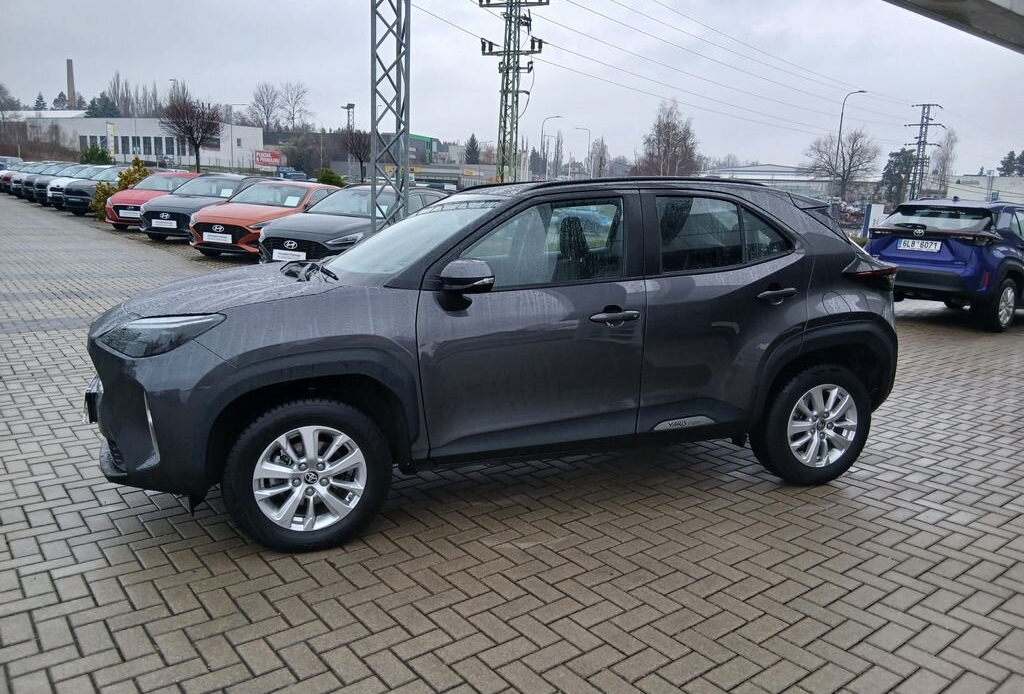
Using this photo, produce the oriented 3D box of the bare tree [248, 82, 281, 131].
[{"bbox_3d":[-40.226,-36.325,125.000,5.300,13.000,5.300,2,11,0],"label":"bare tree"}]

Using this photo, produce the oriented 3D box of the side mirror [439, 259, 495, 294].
[{"bbox_3d":[-0.190,-0.293,3.089,0.170,0.140,0.220,-3,11,-20],"label":"side mirror"}]

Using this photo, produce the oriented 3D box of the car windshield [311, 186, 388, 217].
[{"bbox_3d":[-2.721,-2.405,12.800,1.380,0.450,0.700,4,11,8],"label":"car windshield"}]

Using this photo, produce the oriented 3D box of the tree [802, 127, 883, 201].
[{"bbox_3d":[34.274,-18.775,80.000,8.200,8.400,8.000,2,11,0],"label":"tree"}]

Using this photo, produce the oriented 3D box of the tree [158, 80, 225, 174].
[{"bbox_3d":[-15.885,-10.697,38.000,3.100,4.600,3.100,2,11,0],"label":"tree"}]

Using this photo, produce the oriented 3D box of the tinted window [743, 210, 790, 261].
[{"bbox_3d":[1.252,-0.557,3.813,0.295,0.282,0.040,-3,-11,-20],"label":"tinted window"}]

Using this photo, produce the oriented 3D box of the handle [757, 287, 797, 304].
[{"bbox_3d":[1.287,-0.251,3.743,0.215,0.055,0.055,-3,11,-21],"label":"handle"}]

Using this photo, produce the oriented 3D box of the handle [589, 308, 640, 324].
[{"bbox_3d":[0.461,-0.138,3.417,0.250,0.050,0.060,-3,11,-20],"label":"handle"}]

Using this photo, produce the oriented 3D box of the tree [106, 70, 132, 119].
[{"bbox_3d":[-96.964,-58.919,190.000,6.200,18.102,6.200,2,10,0],"label":"tree"}]

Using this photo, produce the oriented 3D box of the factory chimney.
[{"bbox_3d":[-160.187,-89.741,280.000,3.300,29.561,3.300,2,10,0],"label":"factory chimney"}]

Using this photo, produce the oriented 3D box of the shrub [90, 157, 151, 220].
[{"bbox_3d":[-11.199,-4.534,22.000,1.700,1.800,1.600,2,11,0],"label":"shrub"}]

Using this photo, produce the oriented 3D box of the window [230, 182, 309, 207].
[{"bbox_3d":[-4.591,-2.856,14.500,1.380,0.450,0.700,4,11,8],"label":"window"}]

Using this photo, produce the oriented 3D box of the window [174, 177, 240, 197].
[{"bbox_3d":[-6.965,-3.631,17.564,1.380,0.100,0.870,4,42,11],"label":"window"}]

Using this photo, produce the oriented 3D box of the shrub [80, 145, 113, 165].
[{"bbox_3d":[-18.638,-8.097,34.500,1.600,2.000,1.500,2,11,0],"label":"shrub"}]

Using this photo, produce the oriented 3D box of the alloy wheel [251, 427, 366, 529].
[{"bbox_3d":[-0.830,0.513,3.156,0.445,0.445,0.160,-3,11,-20],"label":"alloy wheel"}]

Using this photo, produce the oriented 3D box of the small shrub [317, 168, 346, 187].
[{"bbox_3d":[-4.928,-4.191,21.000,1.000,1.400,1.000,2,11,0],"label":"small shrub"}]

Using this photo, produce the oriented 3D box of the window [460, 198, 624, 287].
[{"bbox_3d":[0.146,-0.466,3.402,0.820,0.434,0.050,-3,-11,-20],"label":"window"}]

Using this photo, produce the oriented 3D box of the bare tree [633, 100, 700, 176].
[{"bbox_3d":[17.678,-23.055,88.000,7.800,11.000,7.600,2,11,0],"label":"bare tree"}]

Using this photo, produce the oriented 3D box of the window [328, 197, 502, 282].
[{"bbox_3d":[-0.543,-0.572,3.890,0.817,0.086,1.340,-31,19,-12],"label":"window"}]

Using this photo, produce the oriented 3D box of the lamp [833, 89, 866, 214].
[{"bbox_3d":[20.564,-11.275,47.000,1.800,9.000,0.300,-6,13,-35],"label":"lamp"}]

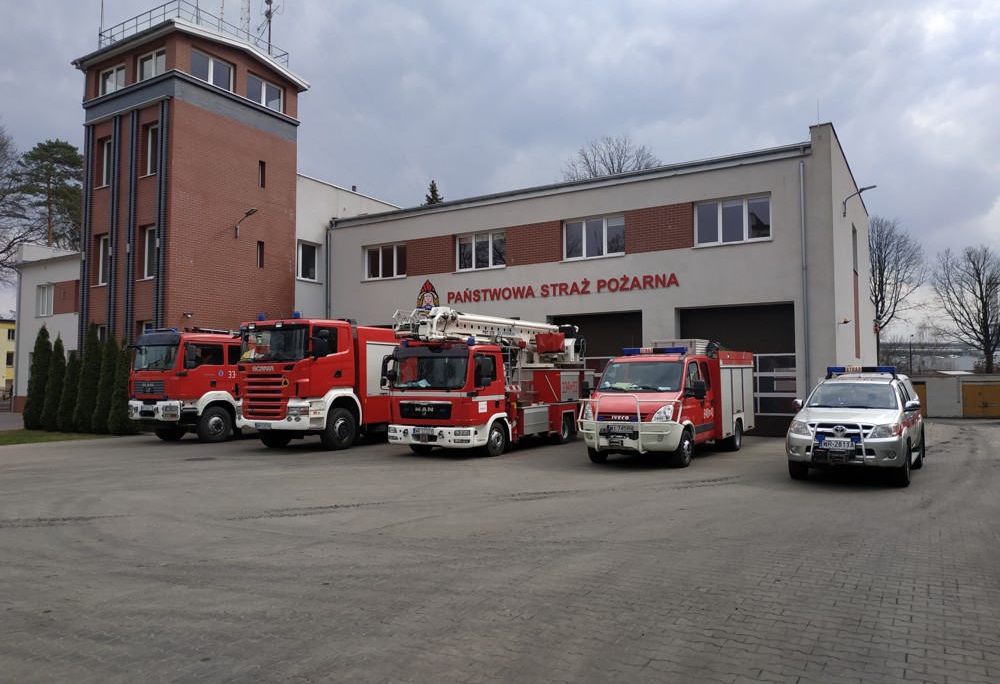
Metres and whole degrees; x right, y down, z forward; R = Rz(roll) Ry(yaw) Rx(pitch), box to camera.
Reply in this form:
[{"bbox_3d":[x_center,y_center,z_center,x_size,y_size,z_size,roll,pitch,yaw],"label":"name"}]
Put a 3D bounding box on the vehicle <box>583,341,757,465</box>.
[{"bbox_3d":[3.877,1.248,15.471,2.250,2.550,6.550,-2,-4,31],"label":"vehicle"}]

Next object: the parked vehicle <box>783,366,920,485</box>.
[{"bbox_3d":[6.949,1.497,13.401,1.950,2.000,5.300,-2,-4,34],"label":"parked vehicle"}]

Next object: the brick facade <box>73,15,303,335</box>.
[{"bbox_3d":[-11.701,-3.795,26.344,5.500,13.800,5.500,-2,-4,31],"label":"brick facade"}]

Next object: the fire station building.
[{"bbox_3d":[4.834,-1.231,30.337,19.300,9.100,15.400,-2,-4,31],"label":"fire station building"}]

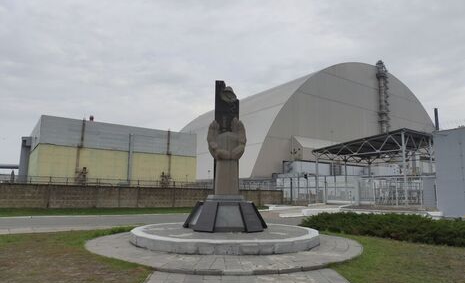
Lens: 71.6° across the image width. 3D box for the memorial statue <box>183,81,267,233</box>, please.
[{"bbox_3d":[-0.195,0.332,10.707,2.726,4.928,2.556,1,-9,-5],"label":"memorial statue"}]

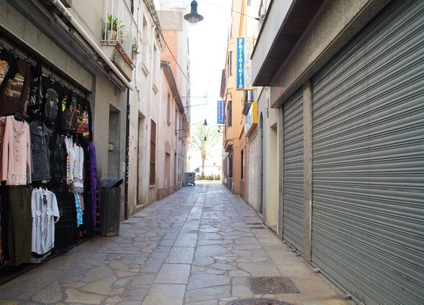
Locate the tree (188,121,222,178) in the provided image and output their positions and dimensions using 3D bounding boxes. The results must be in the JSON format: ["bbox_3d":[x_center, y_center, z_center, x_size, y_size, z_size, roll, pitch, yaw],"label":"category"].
[{"bbox_3d":[-0.935,-0.200,46.000,4.942,7.613,4.942,1,-4,-1],"label":"tree"}]

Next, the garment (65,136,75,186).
[{"bbox_3d":[-2.226,0.156,5.416,0.130,0.774,0.380,1,-4,-1],"label":"garment"}]

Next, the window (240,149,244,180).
[{"bbox_3d":[1.510,0.615,16.979,0.120,1.465,1.400,0,-4,2],"label":"window"}]

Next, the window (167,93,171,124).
[{"bbox_3d":[-2.524,-2.558,20.210,0.120,1.599,1.200,1,-4,-1],"label":"window"}]

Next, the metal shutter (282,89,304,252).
[{"bbox_3d":[1.318,0.296,5.644,0.080,2.431,1.219,1,-4,-1],"label":"metal shutter"}]

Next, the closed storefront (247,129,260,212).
[{"bbox_3d":[1.389,0.648,11.784,0.100,2.506,3.000,1,-4,1],"label":"closed storefront"}]

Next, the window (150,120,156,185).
[{"bbox_3d":[-2.409,0.035,14.111,0.120,2.551,1.250,1,-4,-1],"label":"window"}]

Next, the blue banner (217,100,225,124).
[{"bbox_3d":[0.767,-3.443,29.680,0.621,2.025,0.180,1,-4,-1],"label":"blue banner"}]

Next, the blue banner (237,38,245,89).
[{"bbox_3d":[0.848,-2.634,10.192,0.228,1.480,0.150,1,-4,-1],"label":"blue banner"}]

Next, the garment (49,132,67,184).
[{"bbox_3d":[-2.214,0.096,4.941,0.130,0.712,0.450,1,-4,-1],"label":"garment"}]

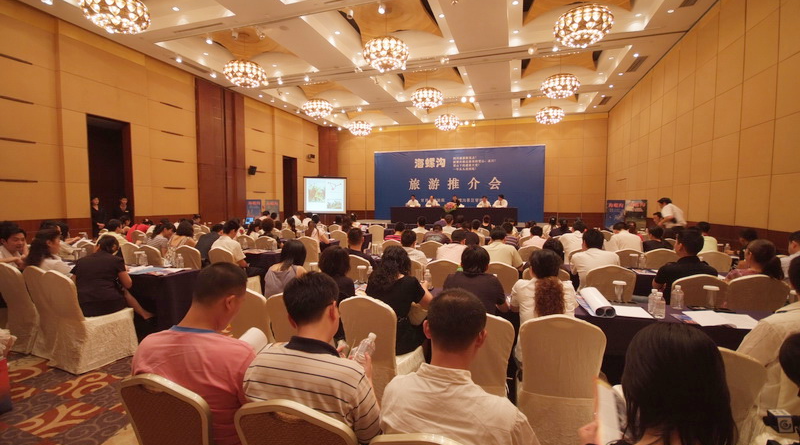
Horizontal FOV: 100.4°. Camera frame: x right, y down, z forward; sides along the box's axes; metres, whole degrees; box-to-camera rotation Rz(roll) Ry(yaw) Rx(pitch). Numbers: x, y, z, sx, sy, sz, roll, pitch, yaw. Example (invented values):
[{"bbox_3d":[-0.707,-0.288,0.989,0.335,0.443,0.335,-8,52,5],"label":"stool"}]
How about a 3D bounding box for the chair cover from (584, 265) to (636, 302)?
[{"bbox_3d":[2.140,0.880,3.474,0.450,0.935,0.520,1,3,19],"label":"chair cover"}]

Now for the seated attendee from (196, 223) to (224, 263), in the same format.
[{"bbox_3d":[-2.946,0.622,5.373,0.500,1.250,0.820,2,3,22],"label":"seated attendee"}]

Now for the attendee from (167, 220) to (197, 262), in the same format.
[{"bbox_3d":[-3.373,0.625,5.117,0.500,1.260,0.750,2,3,29],"label":"attendee"}]

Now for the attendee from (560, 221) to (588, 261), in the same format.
[{"bbox_3d":[2.800,0.634,5.281,0.520,1.320,0.750,1,3,15],"label":"attendee"}]

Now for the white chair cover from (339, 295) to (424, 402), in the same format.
[{"bbox_3d":[-0.112,0.945,2.449,0.455,0.933,0.540,2,3,25],"label":"white chair cover"}]

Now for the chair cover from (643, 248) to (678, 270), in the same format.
[{"bbox_3d":[3.711,0.831,4.849,0.470,0.935,0.540,1,3,20],"label":"chair cover"}]

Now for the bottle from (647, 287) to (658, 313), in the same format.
[{"bbox_3d":[1.892,0.582,2.488,0.065,0.188,0.065,1,3,20],"label":"bottle"}]

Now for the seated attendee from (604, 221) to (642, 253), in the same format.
[{"bbox_3d":[3.480,0.647,5.330,0.520,1.300,0.750,1,3,15],"label":"seated attendee"}]

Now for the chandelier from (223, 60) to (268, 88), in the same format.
[{"bbox_3d":[-4.248,-4.099,9.266,1.100,0.520,1.100,1,3,18],"label":"chandelier"}]

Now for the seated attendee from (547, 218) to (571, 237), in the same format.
[{"bbox_3d":[3.272,0.556,6.678,0.500,1.260,0.750,1,3,19],"label":"seated attendee"}]

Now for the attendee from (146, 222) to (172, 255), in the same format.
[{"bbox_3d":[-4.216,0.619,5.841,0.480,1.250,0.760,1,3,20],"label":"attendee"}]

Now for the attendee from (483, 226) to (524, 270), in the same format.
[{"bbox_3d":[1.217,0.703,3.931,0.480,1.290,0.760,1,3,20],"label":"attendee"}]

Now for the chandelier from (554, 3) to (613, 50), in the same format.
[{"bbox_3d":[3.884,-4.139,7.061,1.114,0.608,1.114,1,3,19],"label":"chandelier"}]

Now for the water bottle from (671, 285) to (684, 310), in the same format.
[{"bbox_3d":[2.151,0.572,2.575,0.066,0.195,0.066,1,3,18],"label":"water bottle"}]

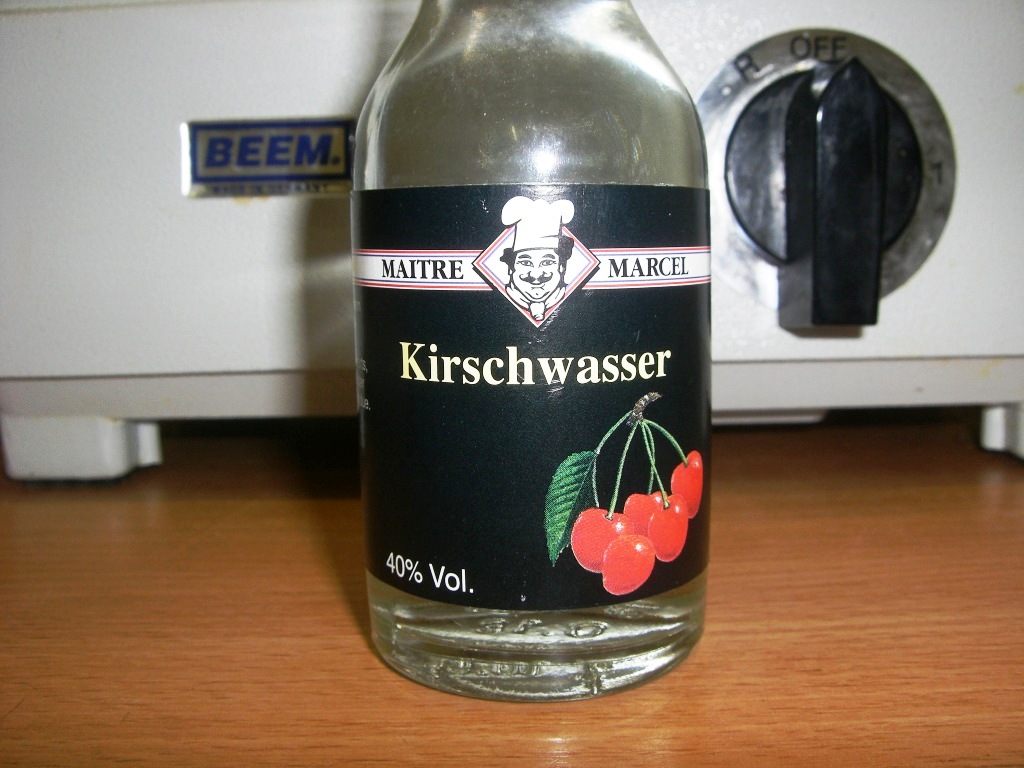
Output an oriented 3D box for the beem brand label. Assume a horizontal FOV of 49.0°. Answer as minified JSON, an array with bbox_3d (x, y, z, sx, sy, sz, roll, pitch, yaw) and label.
[{"bbox_3d":[-0.053,-0.049,0.246,0.038,0.017,0.002,-1,7,0],"label":"beem brand label"}]

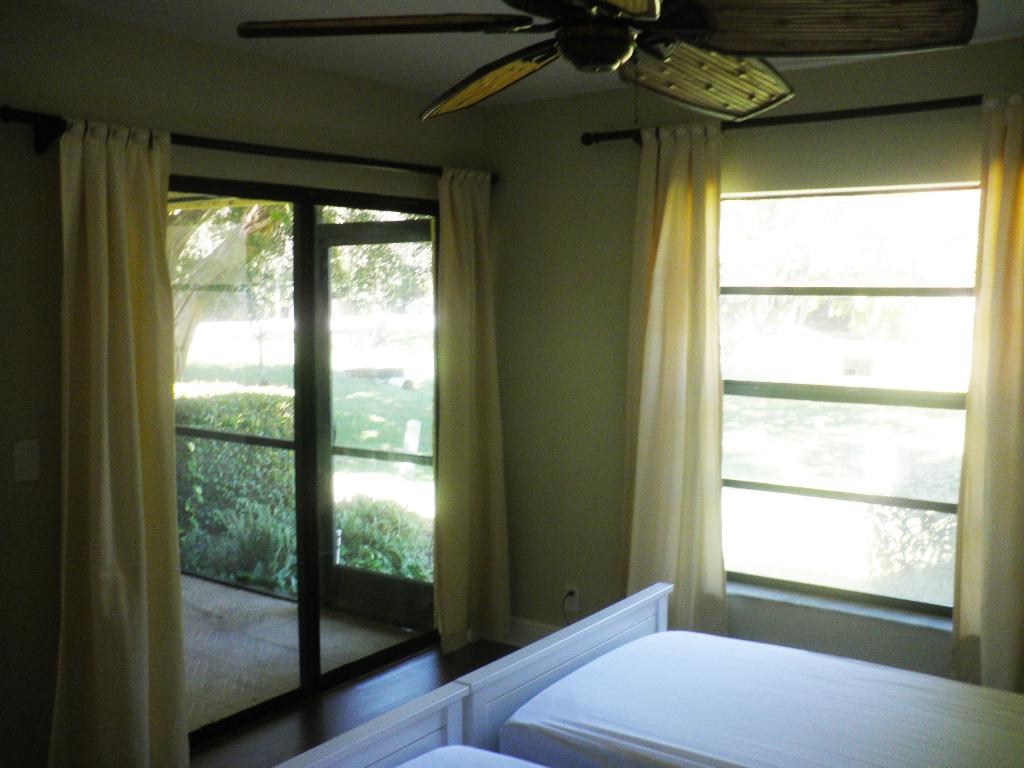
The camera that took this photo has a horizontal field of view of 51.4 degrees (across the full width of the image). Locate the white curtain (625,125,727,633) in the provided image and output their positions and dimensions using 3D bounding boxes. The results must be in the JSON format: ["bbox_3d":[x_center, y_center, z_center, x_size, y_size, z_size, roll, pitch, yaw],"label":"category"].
[{"bbox_3d":[0.648,0.037,4.166,0.419,2.080,0.156,4,7,35],"label":"white curtain"}]

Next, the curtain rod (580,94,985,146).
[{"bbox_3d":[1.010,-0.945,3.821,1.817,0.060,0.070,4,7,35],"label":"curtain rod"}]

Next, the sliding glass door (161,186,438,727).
[{"bbox_3d":[-0.836,0.257,4.215,0.109,2.023,1.734,4,7,35],"label":"sliding glass door"}]

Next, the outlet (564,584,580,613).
[{"bbox_3d":[0.261,0.946,4.696,0.074,0.119,0.013,4,7,35],"label":"outlet"}]

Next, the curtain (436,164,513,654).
[{"bbox_3d":[-0.167,0.120,4.618,0.159,2.064,0.419,4,7,35],"label":"curtain"}]

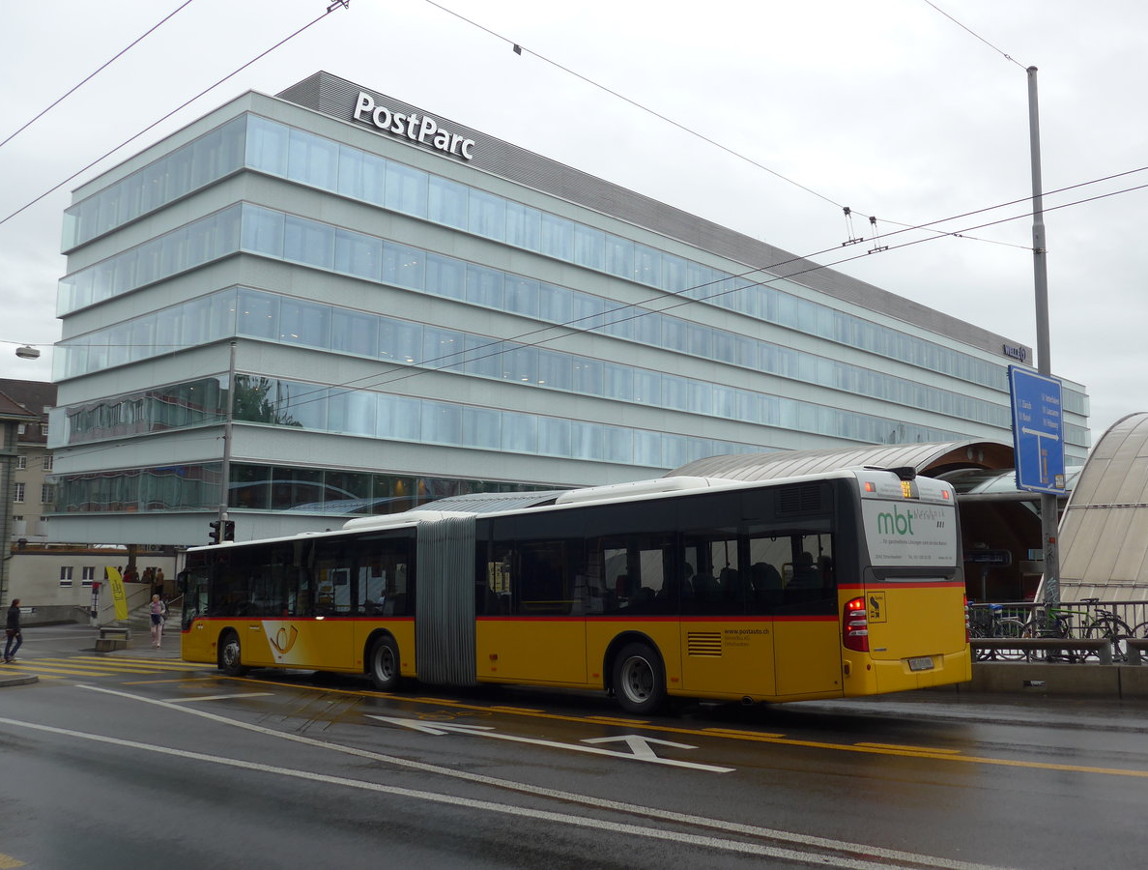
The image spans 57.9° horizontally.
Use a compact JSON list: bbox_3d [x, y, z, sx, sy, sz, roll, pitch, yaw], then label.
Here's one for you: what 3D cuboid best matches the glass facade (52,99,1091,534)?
[{"bbox_3d":[15.777,0.117,89.904,20.530,19.300,108.310,-5,-8,44],"label":"glass facade"}]

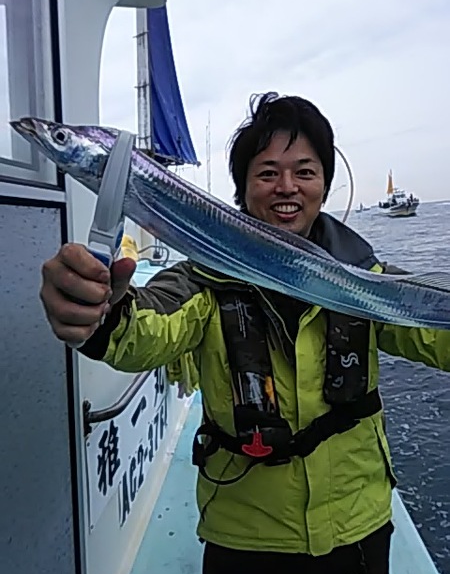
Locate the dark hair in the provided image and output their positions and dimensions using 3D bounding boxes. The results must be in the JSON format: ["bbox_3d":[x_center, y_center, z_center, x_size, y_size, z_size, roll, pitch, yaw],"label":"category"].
[{"bbox_3d":[0.112,-0.265,0.950,0.200,0.240,0.225,-1,10,6],"label":"dark hair"}]

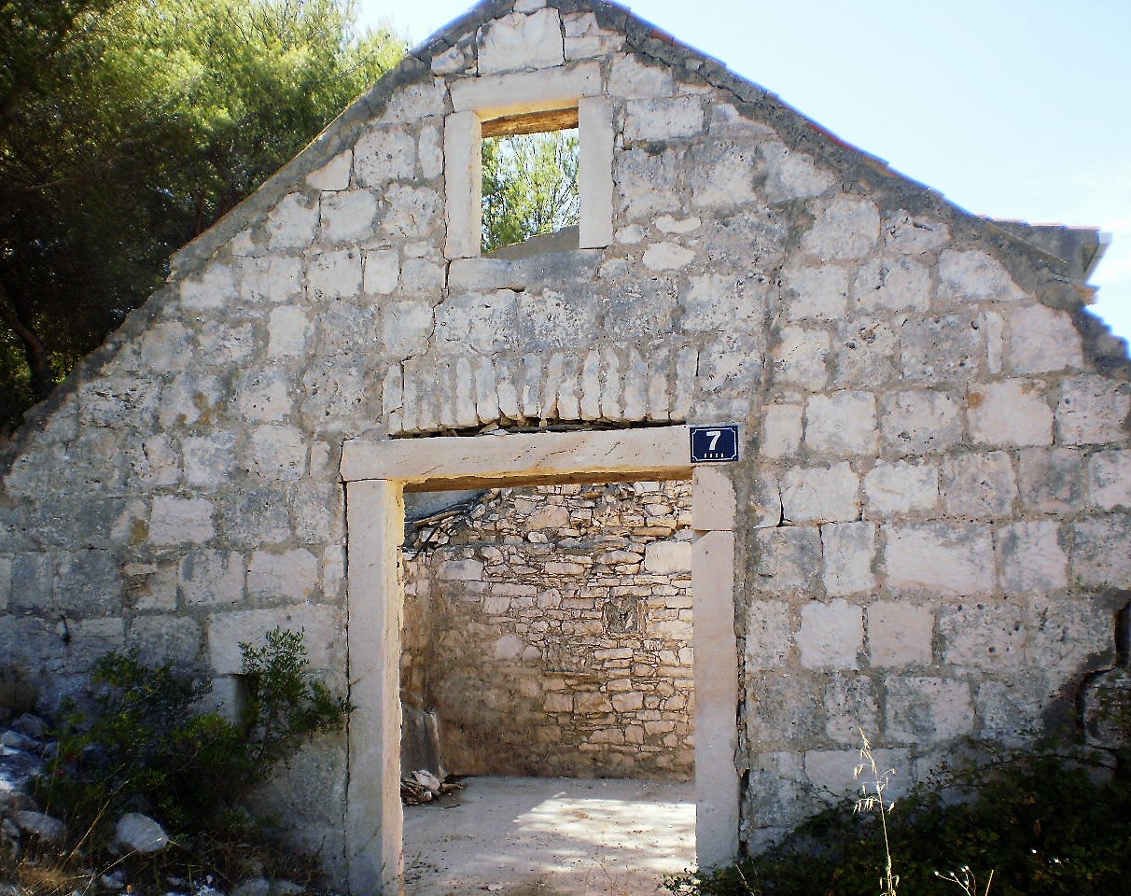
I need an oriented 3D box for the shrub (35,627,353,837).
[{"bbox_3d":[-1.700,1.319,6.008,1.420,1.000,0.950,-3,-9,15],"label":"shrub"}]

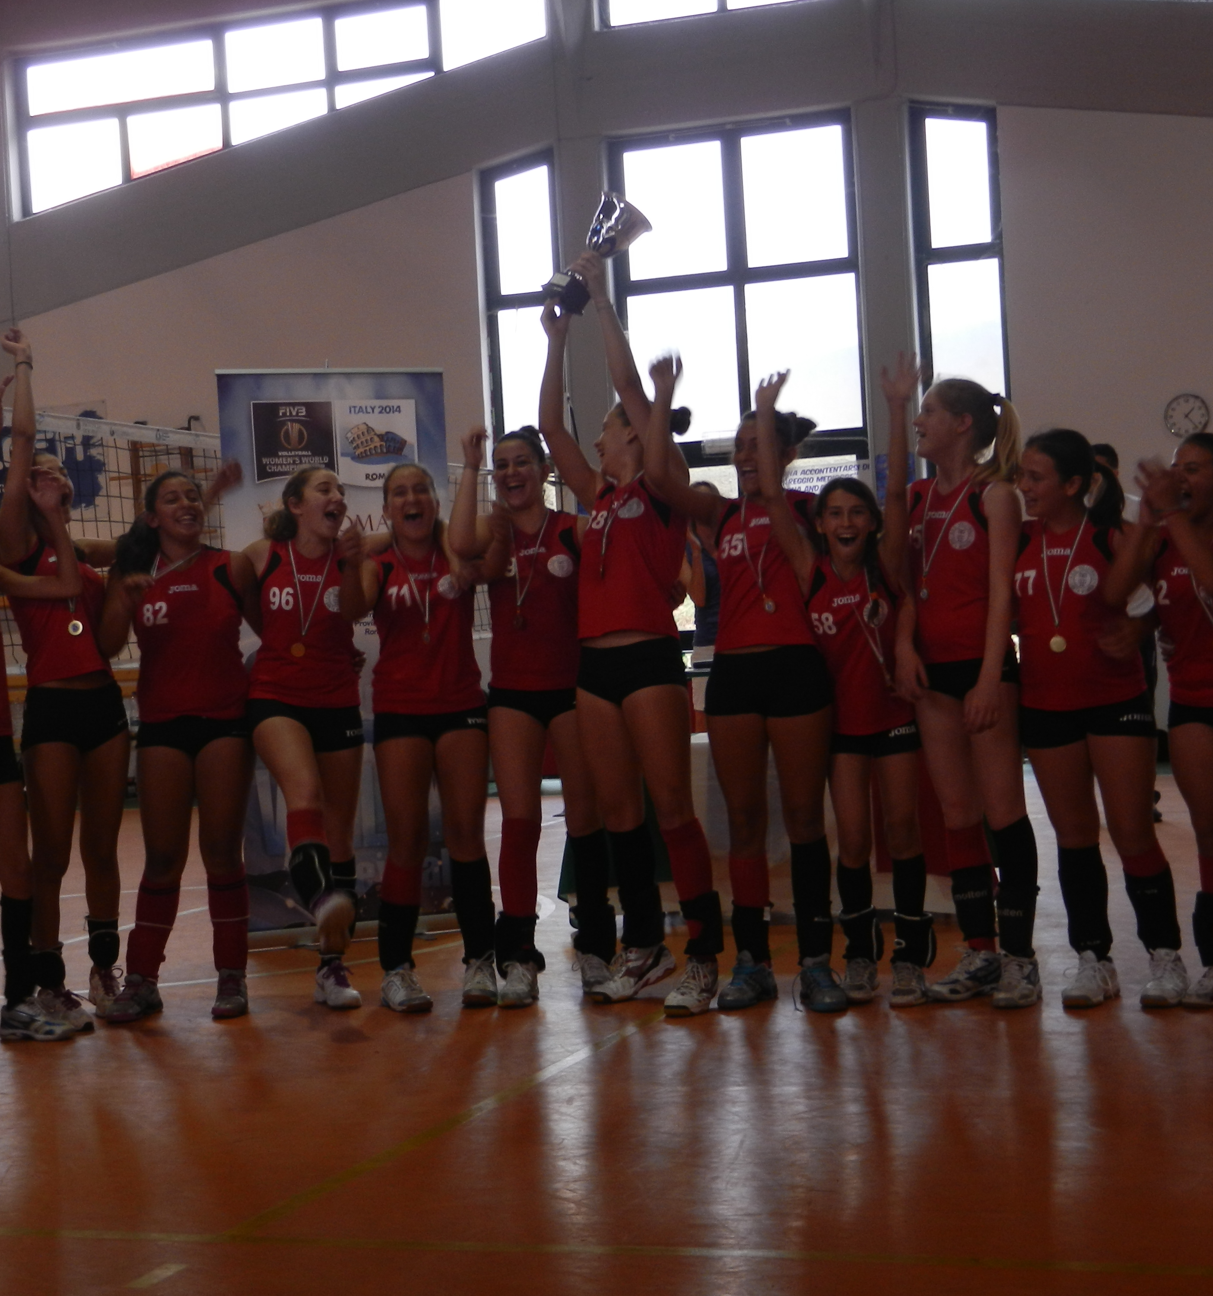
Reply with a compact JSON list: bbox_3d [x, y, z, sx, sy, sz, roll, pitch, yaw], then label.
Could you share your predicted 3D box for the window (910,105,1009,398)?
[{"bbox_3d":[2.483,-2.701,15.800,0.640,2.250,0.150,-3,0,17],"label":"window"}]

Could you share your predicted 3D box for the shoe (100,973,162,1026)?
[{"bbox_3d":[-1.433,1.060,6.791,0.105,0.115,0.270,-3,1,27],"label":"shoe"}]

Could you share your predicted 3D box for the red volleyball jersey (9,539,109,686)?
[{"bbox_3d":[-1.611,-0.106,6.626,0.300,0.430,0.220,-3,0,-30],"label":"red volleyball jersey"}]

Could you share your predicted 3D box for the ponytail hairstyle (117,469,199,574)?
[{"bbox_3d":[-1.363,-0.385,6.820,0.240,0.320,0.220,-3,1,-15],"label":"ponytail hairstyle"}]

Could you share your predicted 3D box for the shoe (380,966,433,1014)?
[{"bbox_3d":[-0.595,0.998,6.652,0.100,0.120,0.270,-4,1,-22],"label":"shoe"}]

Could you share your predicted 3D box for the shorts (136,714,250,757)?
[{"bbox_3d":[-1.255,0.244,6.811,0.345,0.190,0.250,-3,1,-7],"label":"shorts"}]

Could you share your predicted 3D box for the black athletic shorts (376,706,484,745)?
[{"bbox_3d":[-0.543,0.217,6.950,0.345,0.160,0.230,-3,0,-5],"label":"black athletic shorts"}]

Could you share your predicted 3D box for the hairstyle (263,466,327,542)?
[{"bbox_3d":[-0.946,-0.439,6.830,0.210,0.225,0.160,-2,1,42],"label":"hairstyle"}]

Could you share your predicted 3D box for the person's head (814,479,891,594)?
[{"bbox_3d":[0.674,-0.309,6.150,0.195,0.310,0.220,-3,0,6],"label":"person's head"}]

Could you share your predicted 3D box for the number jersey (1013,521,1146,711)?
[{"bbox_3d":[1.314,-0.088,6.227,0.360,0.520,0.250,-3,1,20],"label":"number jersey"}]

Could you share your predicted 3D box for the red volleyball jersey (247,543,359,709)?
[{"bbox_3d":[-0.943,-0.076,7.020,0.335,0.520,0.230,-3,0,-11],"label":"red volleyball jersey"}]

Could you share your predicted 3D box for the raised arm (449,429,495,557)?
[{"bbox_3d":[-0.404,-0.465,6.750,0.140,0.390,0.200,-3,0,0],"label":"raised arm"}]

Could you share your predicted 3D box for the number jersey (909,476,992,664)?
[{"bbox_3d":[0.988,-0.221,6.386,0.320,0.520,0.220,-2,1,32],"label":"number jersey"}]

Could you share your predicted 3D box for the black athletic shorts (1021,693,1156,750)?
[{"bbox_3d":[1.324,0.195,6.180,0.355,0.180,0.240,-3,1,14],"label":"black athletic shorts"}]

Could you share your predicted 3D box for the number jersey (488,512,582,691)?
[{"bbox_3d":[-0.205,-0.140,6.740,0.315,0.540,0.230,-3,1,-5],"label":"number jersey"}]

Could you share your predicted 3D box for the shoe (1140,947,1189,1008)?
[{"bbox_3d":[1.523,0.887,6.121,0.110,0.130,0.275,-3,1,22],"label":"shoe"}]

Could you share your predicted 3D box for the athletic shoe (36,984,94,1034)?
[{"bbox_3d":[-1.592,1.050,6.573,0.100,0.115,0.265,-3,0,-42],"label":"athletic shoe"}]

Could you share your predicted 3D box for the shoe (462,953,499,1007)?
[{"bbox_3d":[-0.380,0.998,6.772,0.105,0.125,0.270,-3,1,3],"label":"shoe"}]

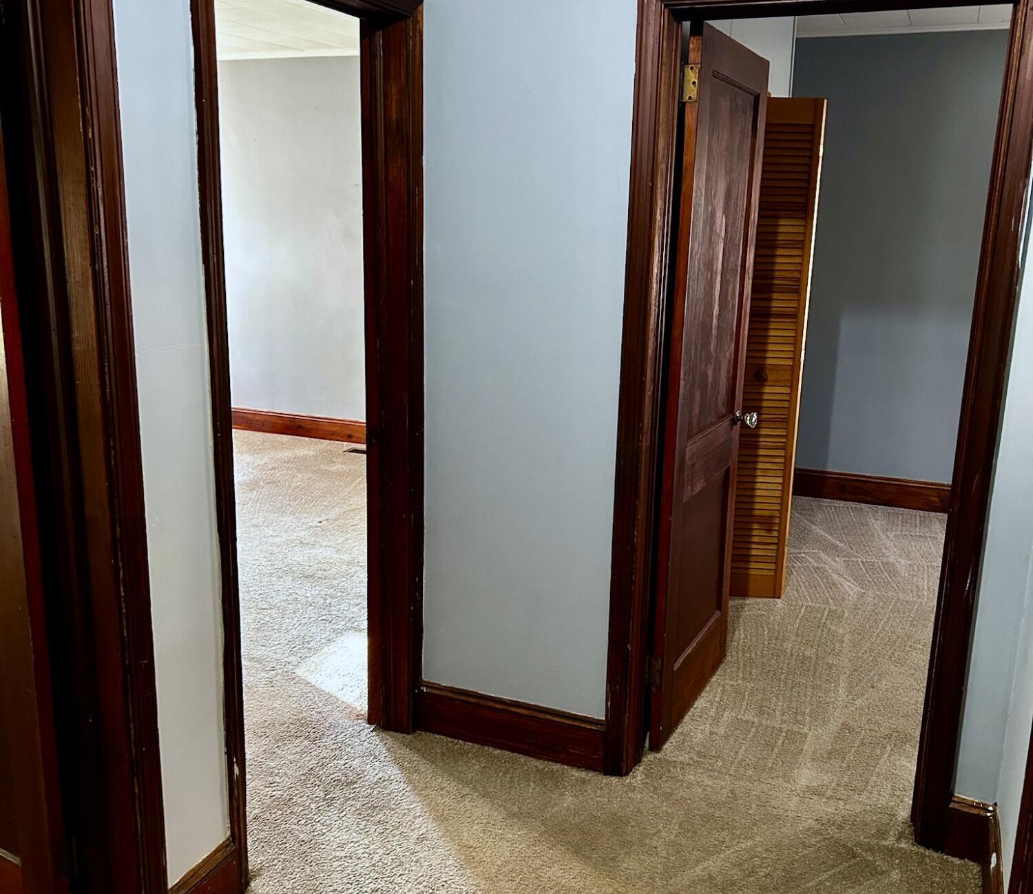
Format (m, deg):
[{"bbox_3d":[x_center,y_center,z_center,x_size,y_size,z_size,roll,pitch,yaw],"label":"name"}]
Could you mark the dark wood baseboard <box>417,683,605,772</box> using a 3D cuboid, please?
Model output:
[{"bbox_3d":[-0.015,0.809,3.027,0.589,0.165,0.023,6,14,21],"label":"dark wood baseboard"}]

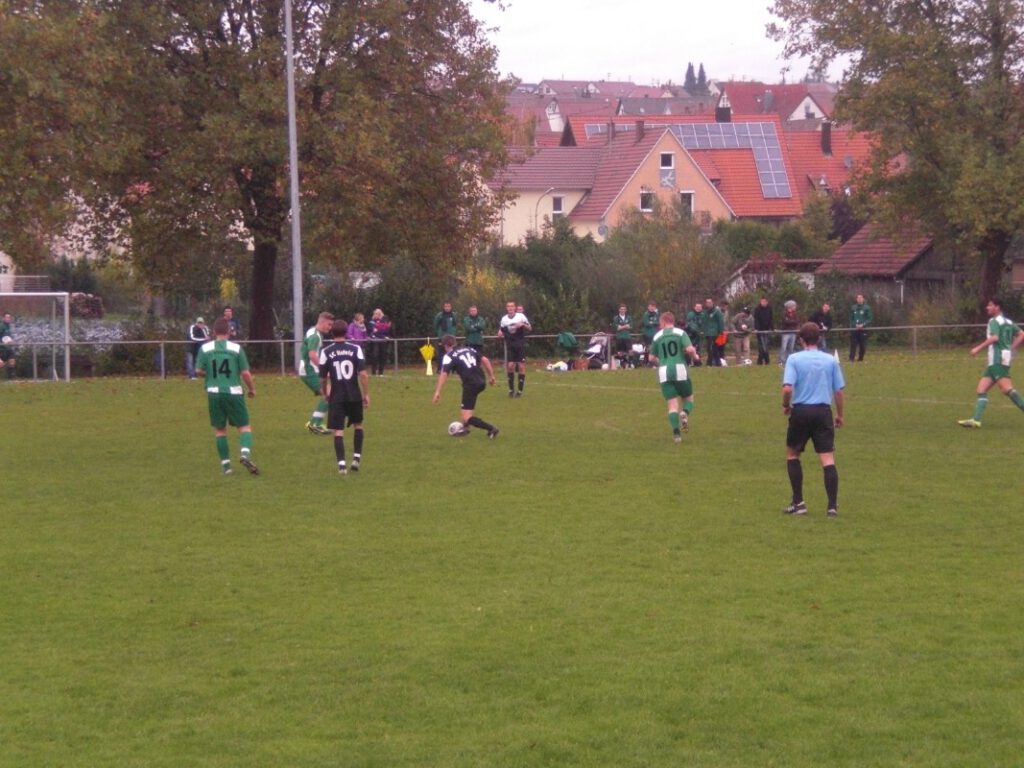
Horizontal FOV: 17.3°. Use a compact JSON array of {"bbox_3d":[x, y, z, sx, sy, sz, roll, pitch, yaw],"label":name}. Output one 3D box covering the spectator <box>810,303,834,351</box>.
[{"bbox_3d":[8.292,-1.367,90.500,0.620,1.597,0.450,-1,2,-6],"label":"spectator"}]

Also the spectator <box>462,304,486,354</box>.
[{"bbox_3d":[-0.960,-1.176,88.000,0.560,1.777,0.380,-1,2,2],"label":"spectator"}]

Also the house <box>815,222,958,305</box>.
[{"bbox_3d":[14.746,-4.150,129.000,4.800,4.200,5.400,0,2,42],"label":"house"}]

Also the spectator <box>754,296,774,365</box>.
[{"bbox_3d":[6.649,-1.396,88.800,0.500,1.790,0.360,-1,2,6],"label":"spectator"}]

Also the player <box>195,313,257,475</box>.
[{"bbox_3d":[-3.307,0.139,39.200,0.680,1.800,0.600,-1,2,6],"label":"player"}]

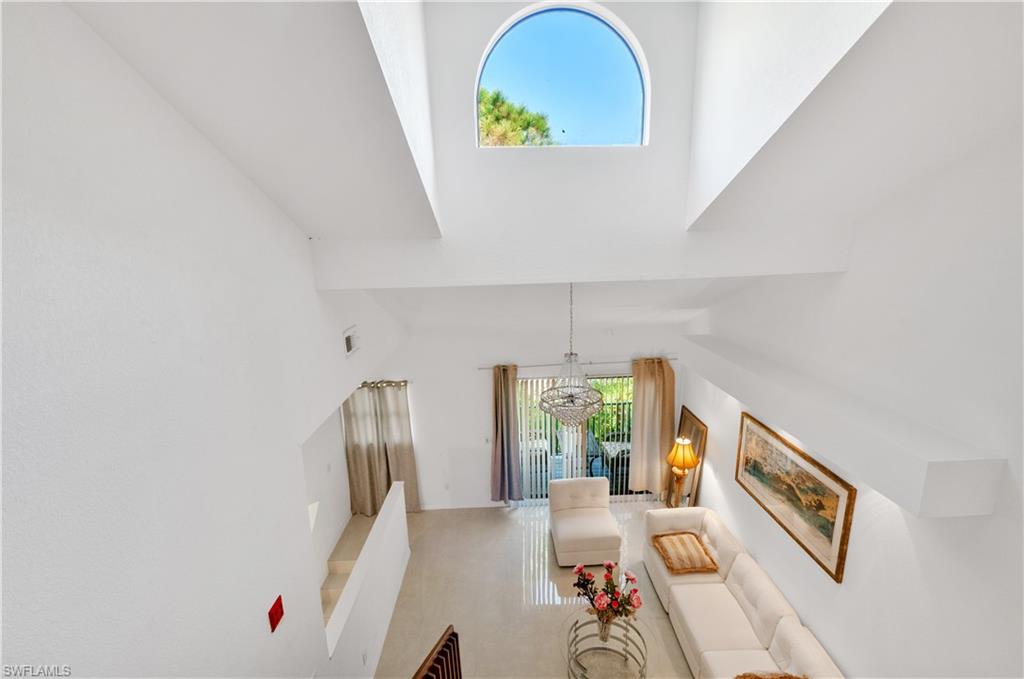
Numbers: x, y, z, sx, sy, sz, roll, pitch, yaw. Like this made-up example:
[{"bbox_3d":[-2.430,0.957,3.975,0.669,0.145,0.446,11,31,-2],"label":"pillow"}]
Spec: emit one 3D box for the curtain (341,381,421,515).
[{"bbox_3d":[-1.994,1.676,6.460,1.052,2.180,0.113,-2,12,-1],"label":"curtain"}]

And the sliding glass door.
[{"bbox_3d":[1.120,1.590,6.647,2.317,2.116,0.109,-2,12,-1],"label":"sliding glass door"}]

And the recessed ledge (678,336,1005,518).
[{"bbox_3d":[2.745,0.532,4.518,0.500,0.399,3.812,-2,12,-1],"label":"recessed ledge"}]

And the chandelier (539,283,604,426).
[{"bbox_3d":[0.539,0.134,3.839,0.604,1.411,0.604,-2,12,-1],"label":"chandelier"}]

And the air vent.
[{"bbox_3d":[-1.394,0.011,3.746,0.024,0.230,0.371,-2,12,-1],"label":"air vent"}]

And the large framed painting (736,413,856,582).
[{"bbox_3d":[2.998,1.604,4.730,0.048,0.967,1.789,-2,12,-1],"label":"large framed painting"}]

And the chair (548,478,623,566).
[{"bbox_3d":[0.975,2.447,5.768,0.818,0.814,0.782,-2,12,-1],"label":"chair"}]

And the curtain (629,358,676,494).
[{"bbox_3d":[2.159,1.402,6.535,0.717,2.277,0.113,-2,12,-1],"label":"curtain"}]

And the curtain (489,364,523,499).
[{"bbox_3d":[-0.094,1.460,6.475,0.496,2.245,0.113,-2,12,-1],"label":"curtain"}]

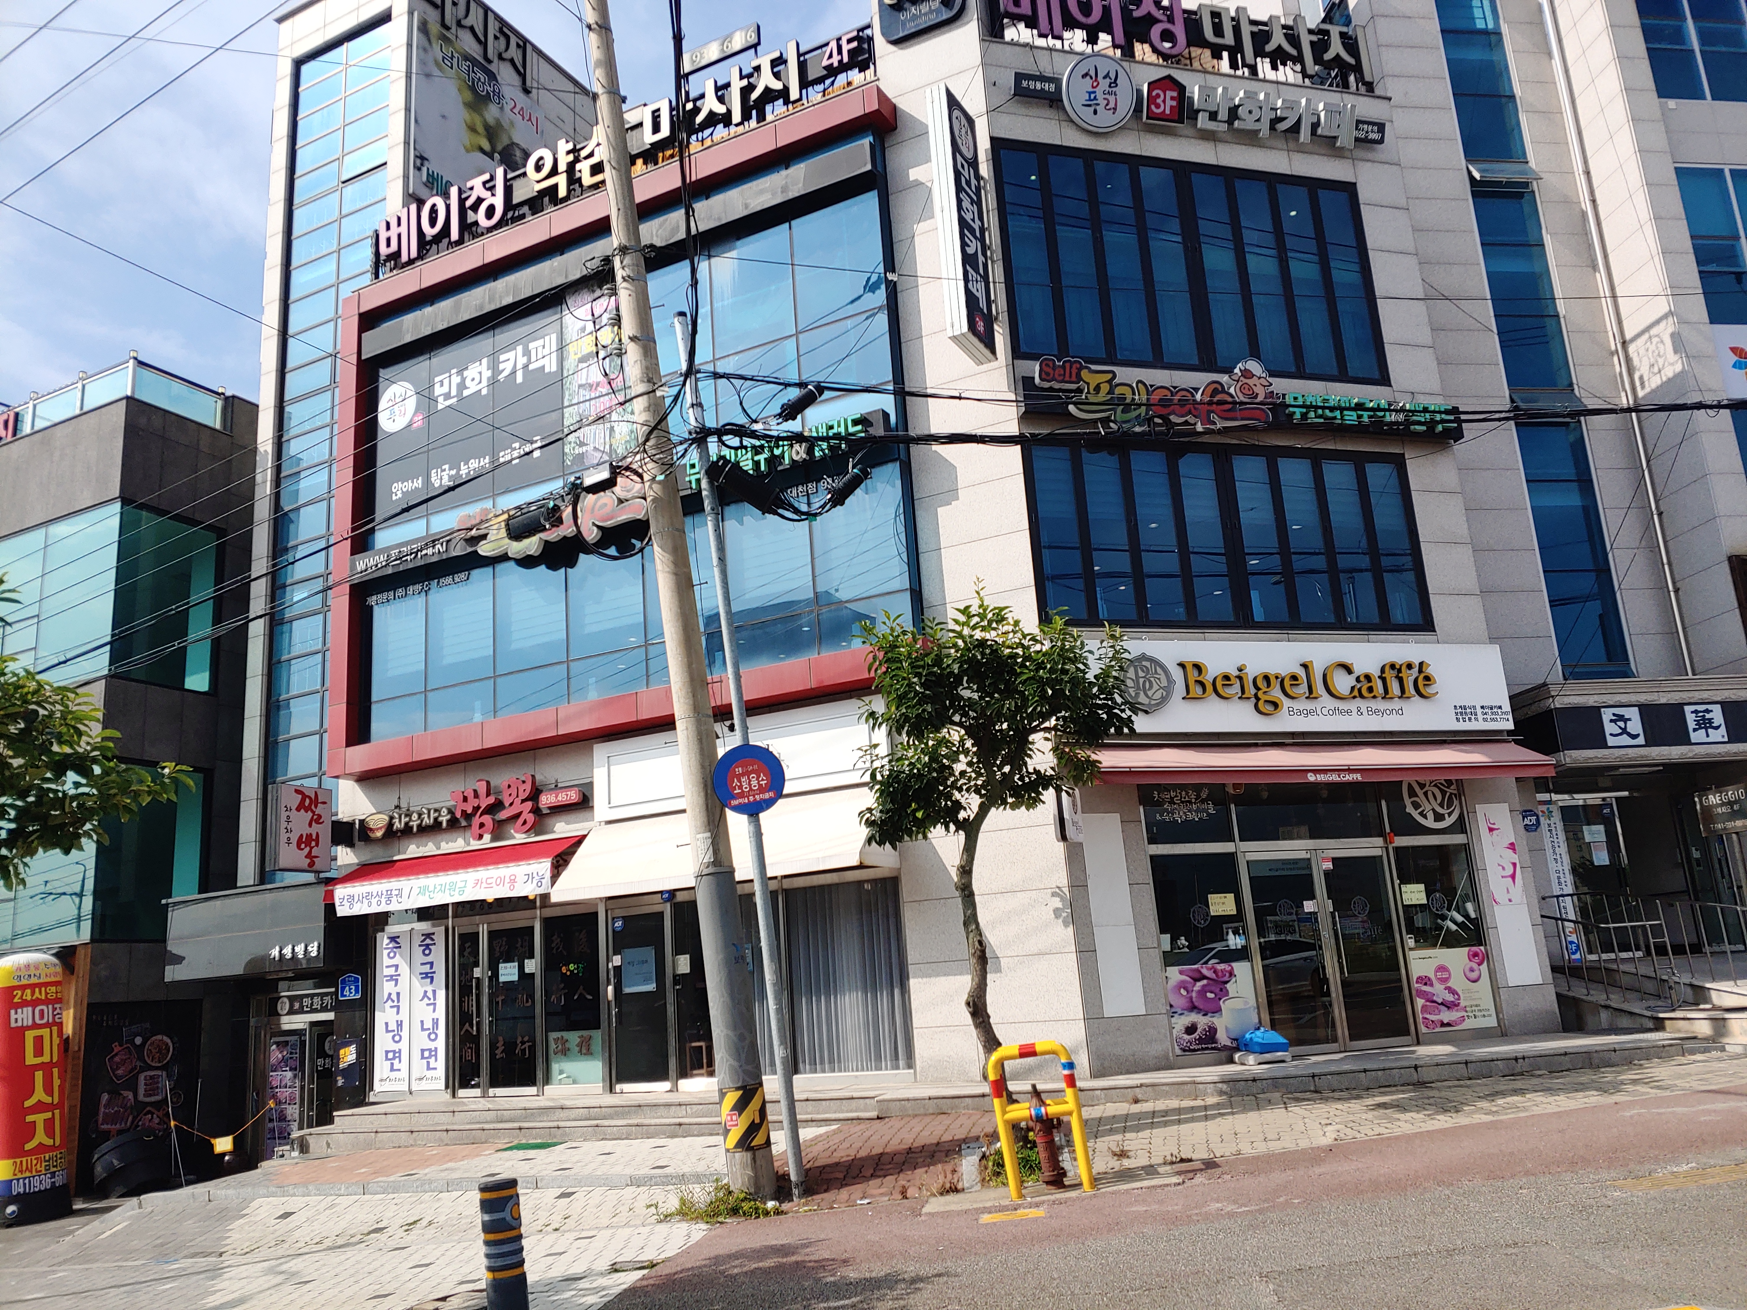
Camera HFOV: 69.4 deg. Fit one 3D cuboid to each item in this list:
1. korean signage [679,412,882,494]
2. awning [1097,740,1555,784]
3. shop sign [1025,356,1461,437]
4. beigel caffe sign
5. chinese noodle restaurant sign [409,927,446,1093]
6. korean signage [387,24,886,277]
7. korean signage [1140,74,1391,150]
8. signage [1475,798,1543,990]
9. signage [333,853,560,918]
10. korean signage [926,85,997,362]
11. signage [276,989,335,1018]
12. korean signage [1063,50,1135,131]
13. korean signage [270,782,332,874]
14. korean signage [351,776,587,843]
[{"bbox_3d":[-1.107,-2.241,14.739,2.775,0.579,0.274,-11,-16,25],"label":"korean signage"},{"bbox_3d":[4.825,1.163,13.577,5.642,0.508,0.569,0,-15,-16],"label":"awning"},{"bbox_3d":[4.393,-2.954,14.676,5.774,0.793,0.366,0,-15,-16],"label":"shop sign"},{"bbox_3d":[4.783,0.384,14.239,5.640,1.020,0.200,0,-15,-16],"label":"beigel caffe sign"},{"bbox_3d":[-5.715,4.537,16.205,0.570,2.010,0.030,-11,-16,25],"label":"chinese noodle restaurant sign"},{"bbox_3d":[-3.792,-6.902,17.531,8.520,1.110,0.350,-11,-16,25],"label":"korean signage"},{"bbox_3d":[5.078,-6.898,16.231,3.580,0.740,0.220,0,-15,-16],"label":"korean signage"},{"bbox_3d":[7.250,2.726,14.399,0.460,2.050,0.050,0,-15,-16],"label":"signage"},{"bbox_3d":[-5.384,2.912,15.639,3.639,0.366,0.081,-11,-16,25],"label":"signage"},{"bbox_3d":[1.010,-4.890,14.343,0.242,3.110,0.793,-11,-16,27],"label":"korean signage"},{"bbox_3d":[-8.398,5.148,18.704,1.423,0.356,0.102,-11,-16,25],"label":"signage"},{"bbox_3d":[2.767,-6.885,15.512,1.020,1.040,0.160,0,-15,-16],"label":"korean signage"},{"bbox_3d":[-7.668,2.343,16.875,0.264,1.108,0.834,-11,-16,25],"label":"korean signage"},{"bbox_3d":[-5.203,2.036,16.344,4.005,0.712,0.295,-11,-16,25],"label":"korean signage"}]

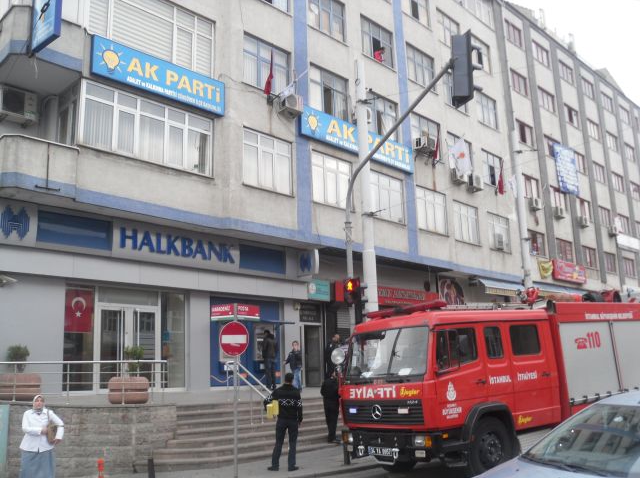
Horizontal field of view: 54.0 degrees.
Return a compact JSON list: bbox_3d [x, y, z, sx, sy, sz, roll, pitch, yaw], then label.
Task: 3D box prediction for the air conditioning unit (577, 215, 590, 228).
[{"bbox_3d":[14.796,-0.965,35.258,0.300,0.520,0.780,-13,-17,43],"label":"air conditioning unit"}]

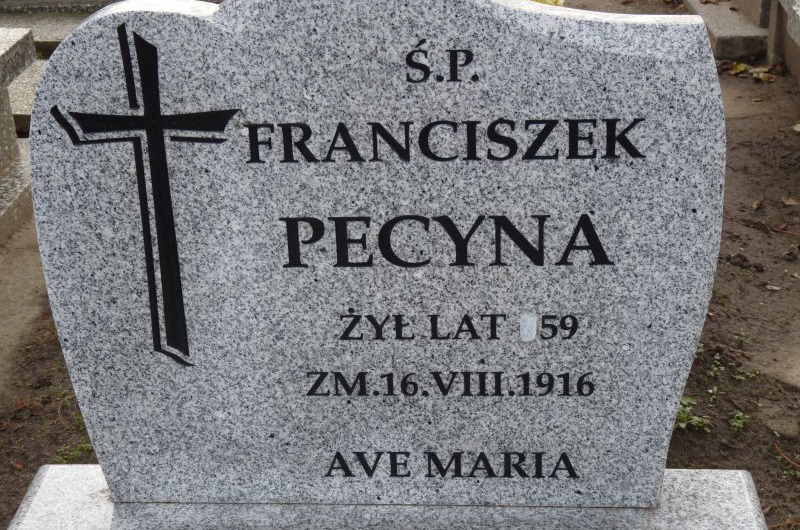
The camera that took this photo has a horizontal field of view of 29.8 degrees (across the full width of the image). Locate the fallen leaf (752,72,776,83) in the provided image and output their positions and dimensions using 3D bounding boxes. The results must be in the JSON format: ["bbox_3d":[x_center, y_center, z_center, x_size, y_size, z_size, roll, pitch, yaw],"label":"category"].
[{"bbox_3d":[1.250,-0.643,5.153,0.082,0.023,0.070,3,24,13],"label":"fallen leaf"}]

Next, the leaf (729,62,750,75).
[{"bbox_3d":[1.188,-0.688,5.257,0.077,0.028,0.065,3,24,12],"label":"leaf"}]

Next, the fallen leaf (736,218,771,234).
[{"bbox_3d":[0.922,-0.103,3.917,0.056,0.020,0.090,-23,30,-39],"label":"fallen leaf"}]

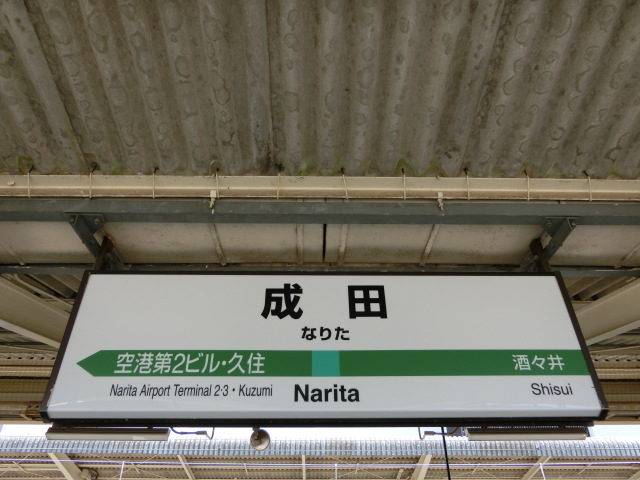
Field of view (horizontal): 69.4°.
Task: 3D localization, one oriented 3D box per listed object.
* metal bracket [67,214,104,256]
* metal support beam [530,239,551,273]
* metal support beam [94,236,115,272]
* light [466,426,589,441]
[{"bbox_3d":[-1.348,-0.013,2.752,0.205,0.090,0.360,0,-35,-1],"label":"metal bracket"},{"bbox_3d":[1.012,0.097,2.139,0.047,0.205,0.067,0,-35,-1],"label":"metal support beam"},{"bbox_3d":[-0.968,0.085,2.089,0.047,0.205,0.067,0,-35,-1],"label":"metal support beam"},{"bbox_3d":[0.749,0.710,1.687,0.428,0.043,0.055,0,-35,-1],"label":"light"}]

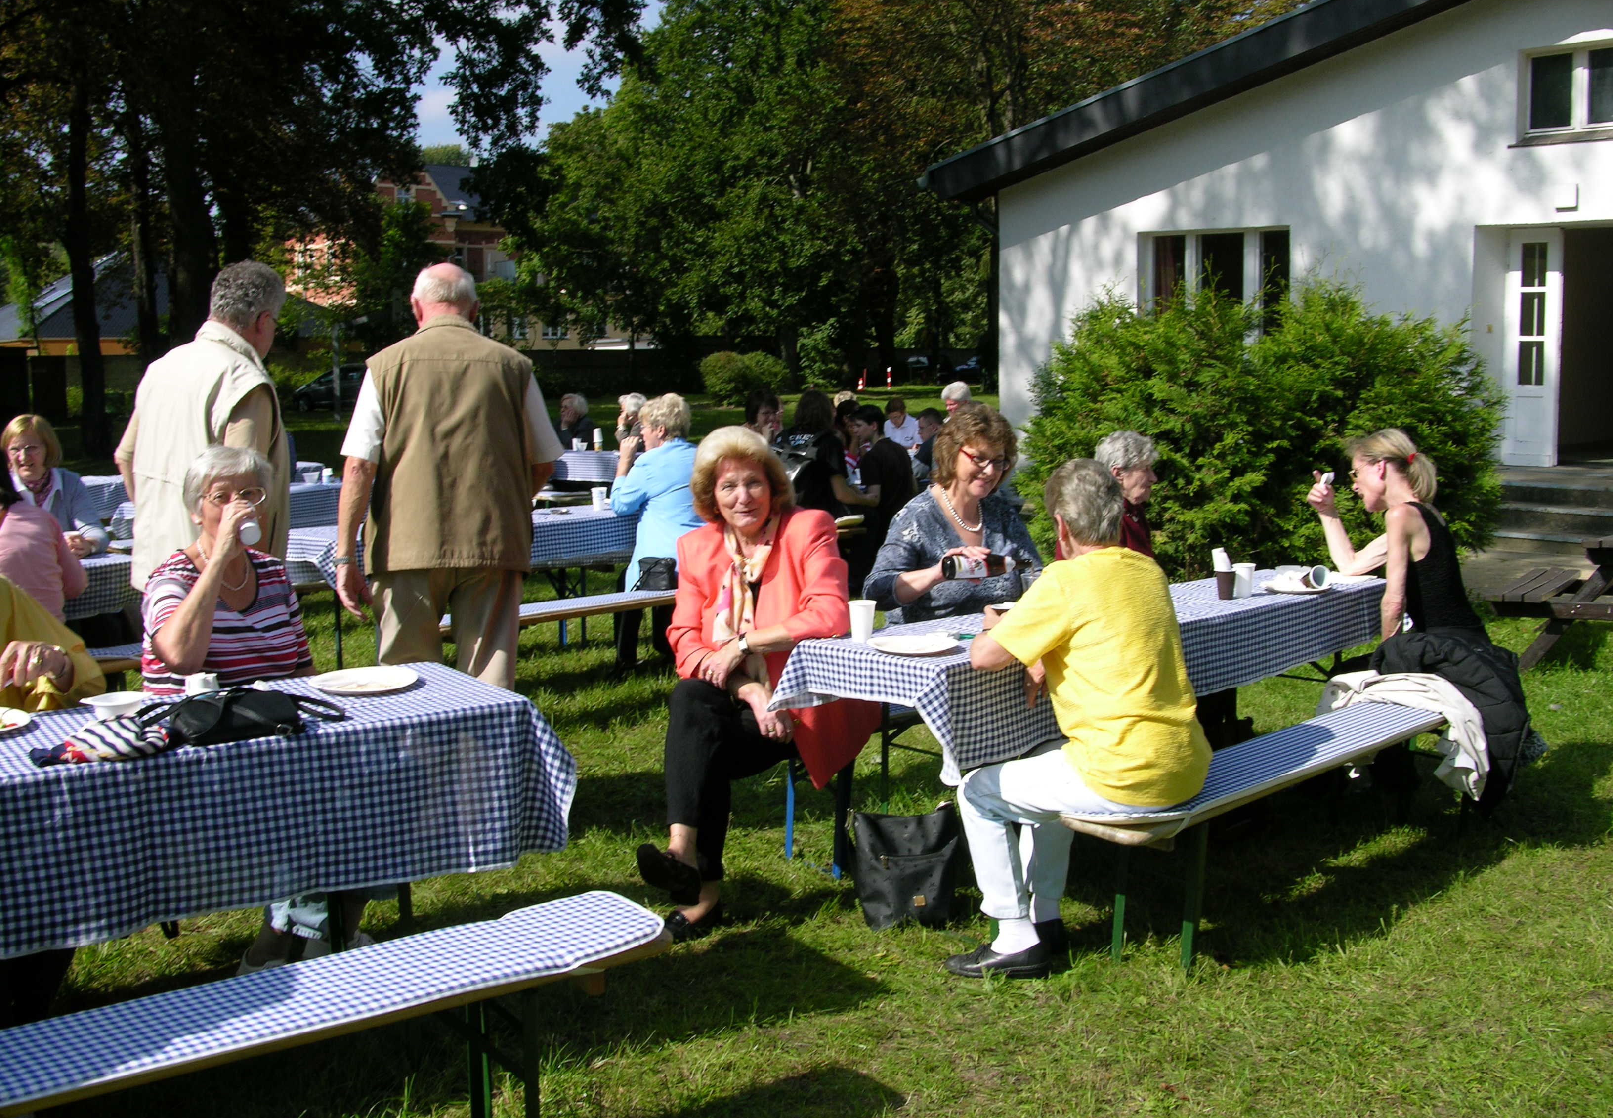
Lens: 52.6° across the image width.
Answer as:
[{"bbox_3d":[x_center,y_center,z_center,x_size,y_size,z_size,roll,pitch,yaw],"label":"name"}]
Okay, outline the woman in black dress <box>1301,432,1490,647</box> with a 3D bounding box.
[{"bbox_3d":[1.844,0.235,5.086,0.740,1.310,0.480,5,8,42],"label":"woman in black dress"}]

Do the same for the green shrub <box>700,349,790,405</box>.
[{"bbox_3d":[-1.860,-5.595,49.691,2.750,1.750,2.300,0,7,0],"label":"green shrub"}]

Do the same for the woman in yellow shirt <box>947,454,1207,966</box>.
[{"bbox_3d":[0.658,0.382,3.866,0.720,1.260,0.500,5,9,34],"label":"woman in yellow shirt"}]

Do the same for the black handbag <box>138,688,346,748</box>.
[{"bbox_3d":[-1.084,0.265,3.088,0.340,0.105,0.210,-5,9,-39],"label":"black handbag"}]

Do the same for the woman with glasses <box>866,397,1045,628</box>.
[{"bbox_3d":[0.582,0.223,4.916,0.520,1.370,0.760,-6,8,-40],"label":"woman with glasses"}]

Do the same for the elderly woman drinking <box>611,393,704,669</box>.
[{"bbox_3d":[-0.611,-0.077,7.436,0.760,1.350,0.480,5,8,39],"label":"elderly woman drinking"}]

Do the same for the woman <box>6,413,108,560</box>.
[{"bbox_3d":[-2.819,0.110,6.197,0.520,1.320,0.750,-5,8,-37],"label":"woman"}]

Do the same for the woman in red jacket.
[{"bbox_3d":[-0.132,0.302,4.351,0.580,1.290,0.740,2,7,16],"label":"woman in red jacket"}]

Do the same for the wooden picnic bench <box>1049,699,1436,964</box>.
[{"bbox_3d":[1.408,0.714,4.370,0.270,0.485,2.200,7,10,43],"label":"wooden picnic bench"}]

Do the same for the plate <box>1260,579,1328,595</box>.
[{"bbox_3d":[1.561,0.092,5.213,0.220,0.022,0.220,0,6,0],"label":"plate"}]

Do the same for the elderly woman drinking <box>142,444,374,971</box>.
[{"bbox_3d":[-1.272,0.382,3.737,0.540,1.270,0.720,-4,8,-32],"label":"elderly woman drinking"}]

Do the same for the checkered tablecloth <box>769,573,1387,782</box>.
[{"bbox_3d":[0.943,0.285,4.900,2.340,0.285,0.600,-7,9,-44],"label":"checkered tablecloth"}]

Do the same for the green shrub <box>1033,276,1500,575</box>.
[{"bbox_3d":[3.366,-1.022,12.064,3.400,2.050,2.400,6,9,38],"label":"green shrub"}]

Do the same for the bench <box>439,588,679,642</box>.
[{"bbox_3d":[-0.755,0.403,6.785,0.260,0.480,2.200,7,10,44],"label":"bench"}]

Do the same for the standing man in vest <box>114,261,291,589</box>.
[{"bbox_3d":[-1.760,0.037,4.832,0.550,1.790,0.390,2,7,21],"label":"standing man in vest"}]

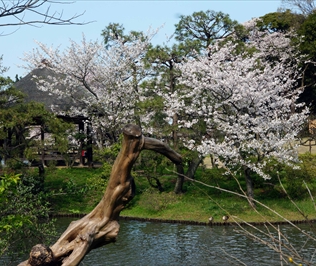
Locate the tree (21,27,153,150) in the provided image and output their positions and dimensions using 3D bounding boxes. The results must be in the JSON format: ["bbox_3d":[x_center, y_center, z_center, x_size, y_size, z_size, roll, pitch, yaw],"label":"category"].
[{"bbox_3d":[-3.633,-2.012,47.000,6.900,6.900,6.200,0,0,0],"label":"tree"}]

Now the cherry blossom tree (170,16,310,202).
[{"bbox_3d":[3.943,-0.992,43.500,6.680,9.090,6.200,0,0,0],"label":"cherry blossom tree"}]

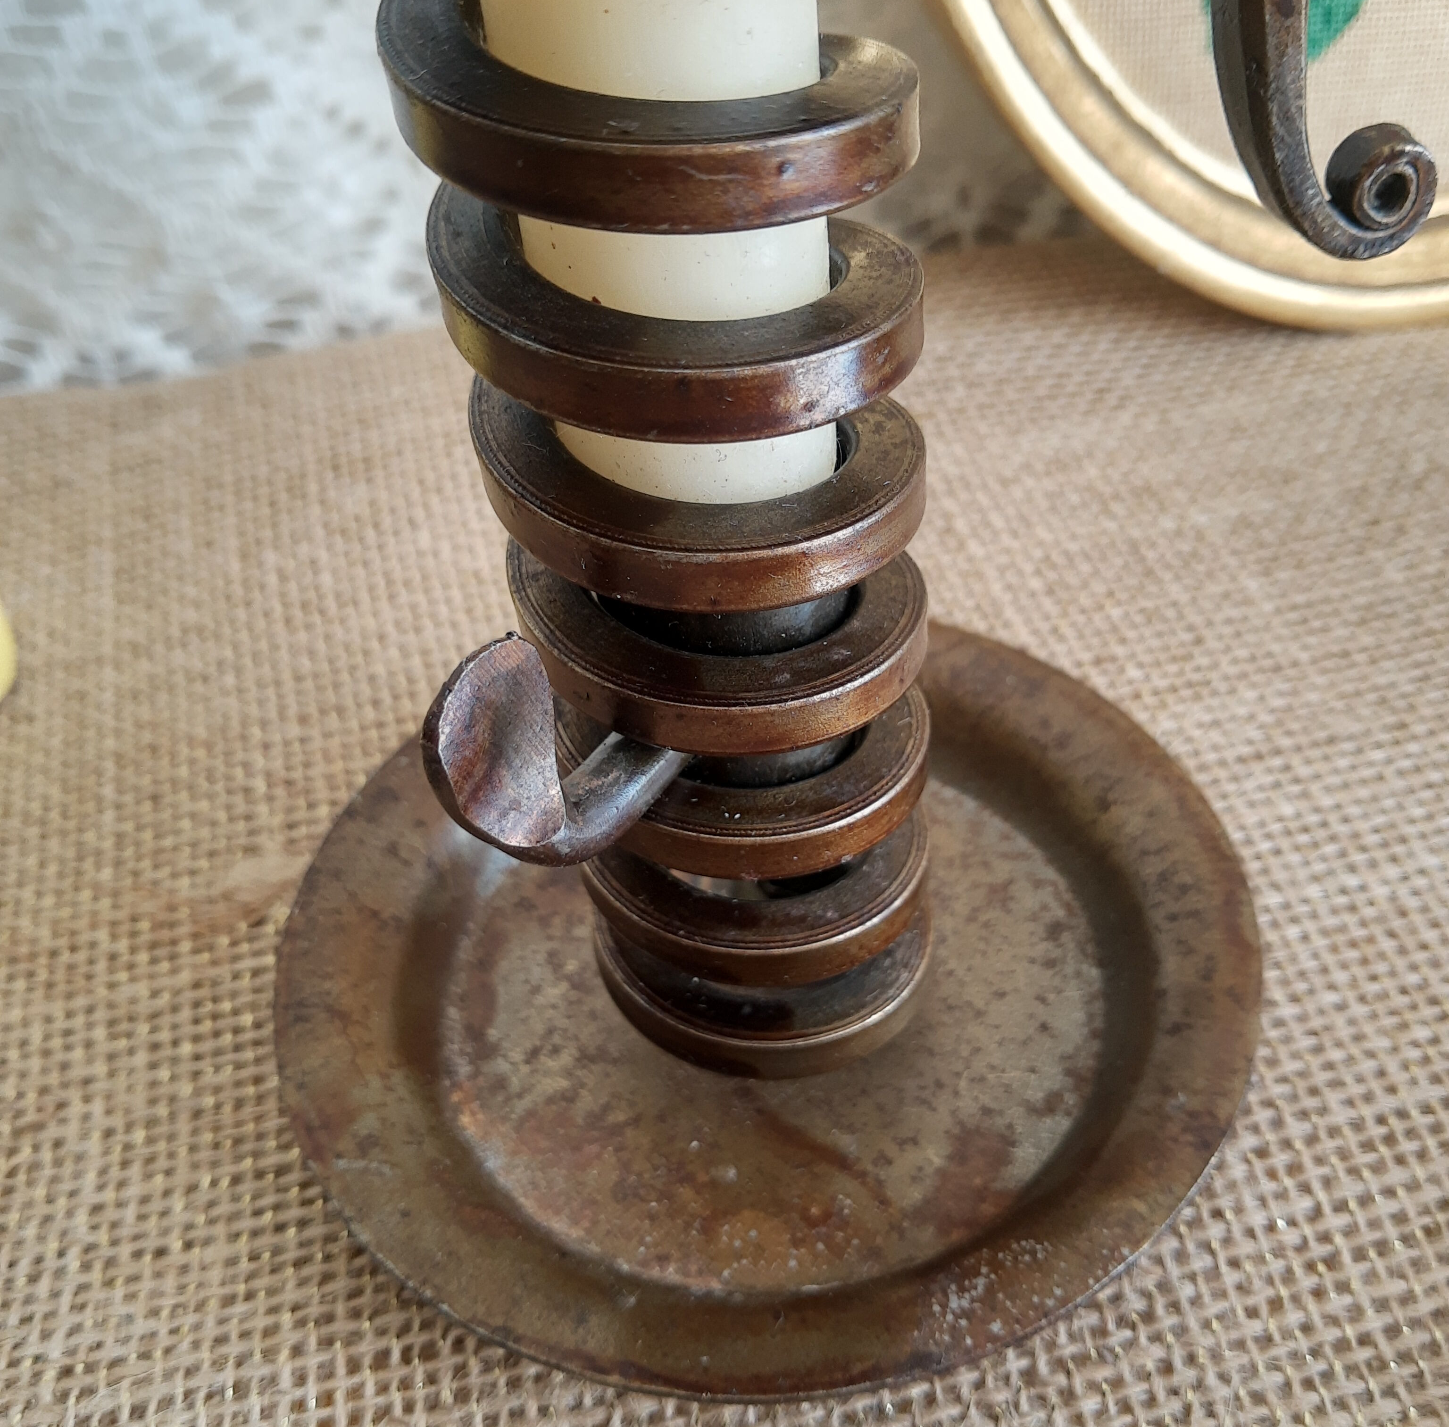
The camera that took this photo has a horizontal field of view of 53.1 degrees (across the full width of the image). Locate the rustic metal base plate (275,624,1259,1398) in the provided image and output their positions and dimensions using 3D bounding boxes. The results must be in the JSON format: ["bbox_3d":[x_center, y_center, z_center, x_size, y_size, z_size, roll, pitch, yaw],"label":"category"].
[{"bbox_3d":[0.004,0.025,0.161,0.104,0.011,0.104,-4,43,4],"label":"rustic metal base plate"}]

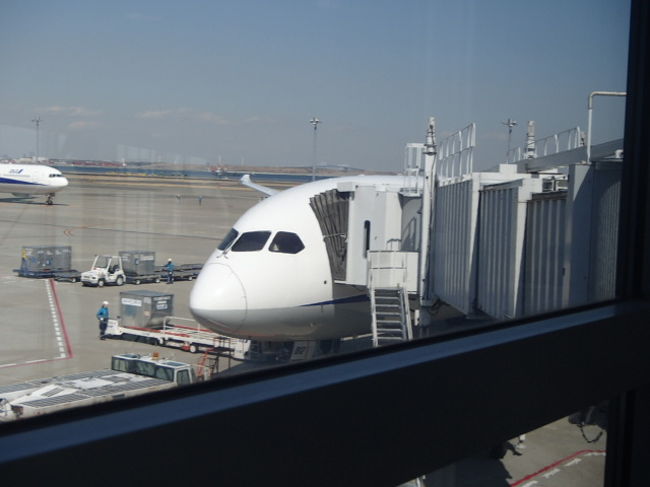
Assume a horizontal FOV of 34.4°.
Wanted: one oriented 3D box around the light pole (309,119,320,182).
[{"bbox_3d":[-3.272,-25.228,312.314,3.000,24.000,2.800,2,4,0],"label":"light pole"}]

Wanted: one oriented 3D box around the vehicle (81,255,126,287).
[{"bbox_3d":[-15.036,1.813,71.435,1.420,2.000,2.950,5,5,37],"label":"vehicle"}]

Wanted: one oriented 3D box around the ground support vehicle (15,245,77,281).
[{"bbox_3d":[-19.917,1.318,75.036,1.950,2.150,3.800,6,5,44],"label":"ground support vehicle"}]

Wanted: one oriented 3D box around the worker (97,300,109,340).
[{"bbox_3d":[-10.392,3.612,49.248,0.400,1.770,0.520,4,5,30],"label":"worker"}]

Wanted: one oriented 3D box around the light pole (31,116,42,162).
[{"bbox_3d":[-104.100,-33.478,380.503,3.000,24.000,2.800,2,4,0],"label":"light pole"}]

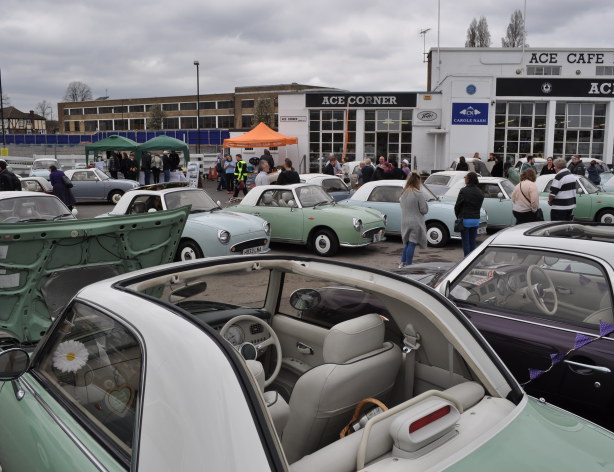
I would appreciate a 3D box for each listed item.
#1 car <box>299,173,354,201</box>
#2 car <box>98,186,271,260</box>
[{"bbox_3d":[0.410,-1.145,15.856,3.740,1.365,1.630,-7,12,-39],"label":"car"},{"bbox_3d":[-2.500,-0.260,10.154,3.740,1.400,1.630,6,11,34],"label":"car"}]

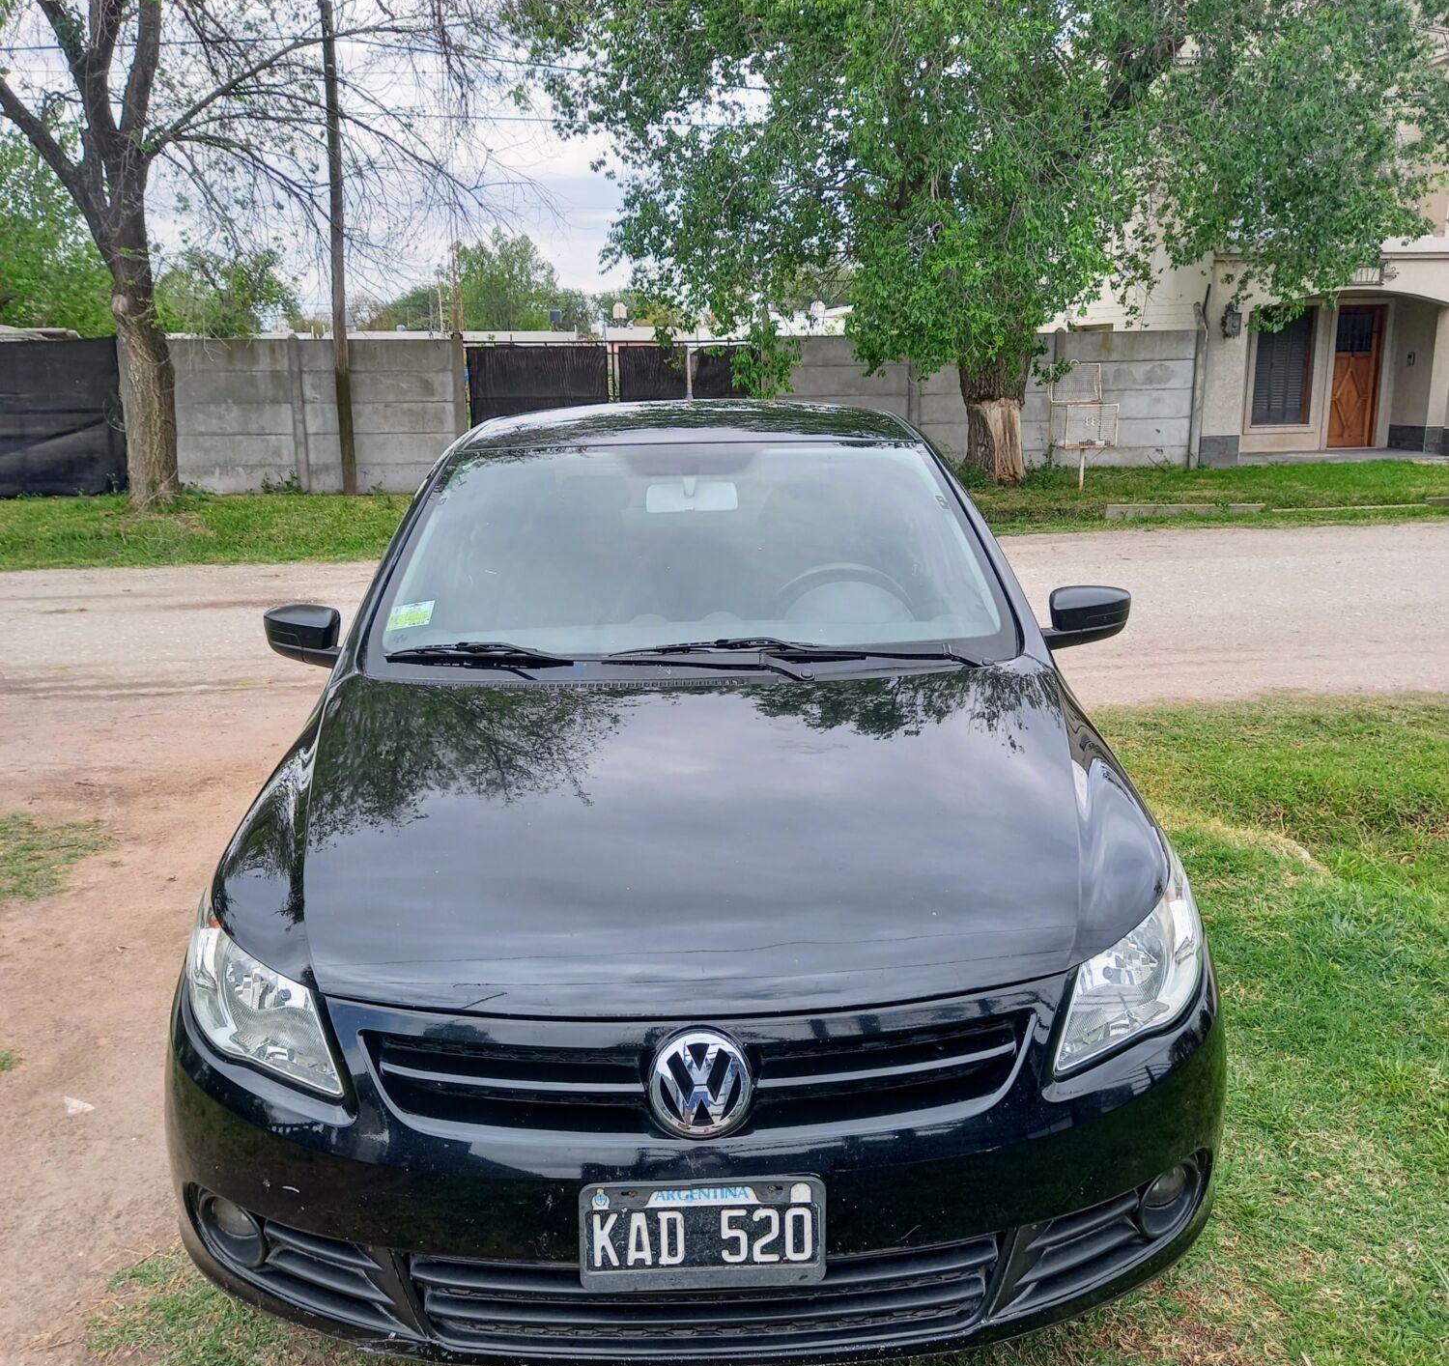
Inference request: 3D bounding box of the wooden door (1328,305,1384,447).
[{"bbox_3d":[9.076,-4.392,20.000,0.760,2.020,0.100,-3,14,-7],"label":"wooden door"}]

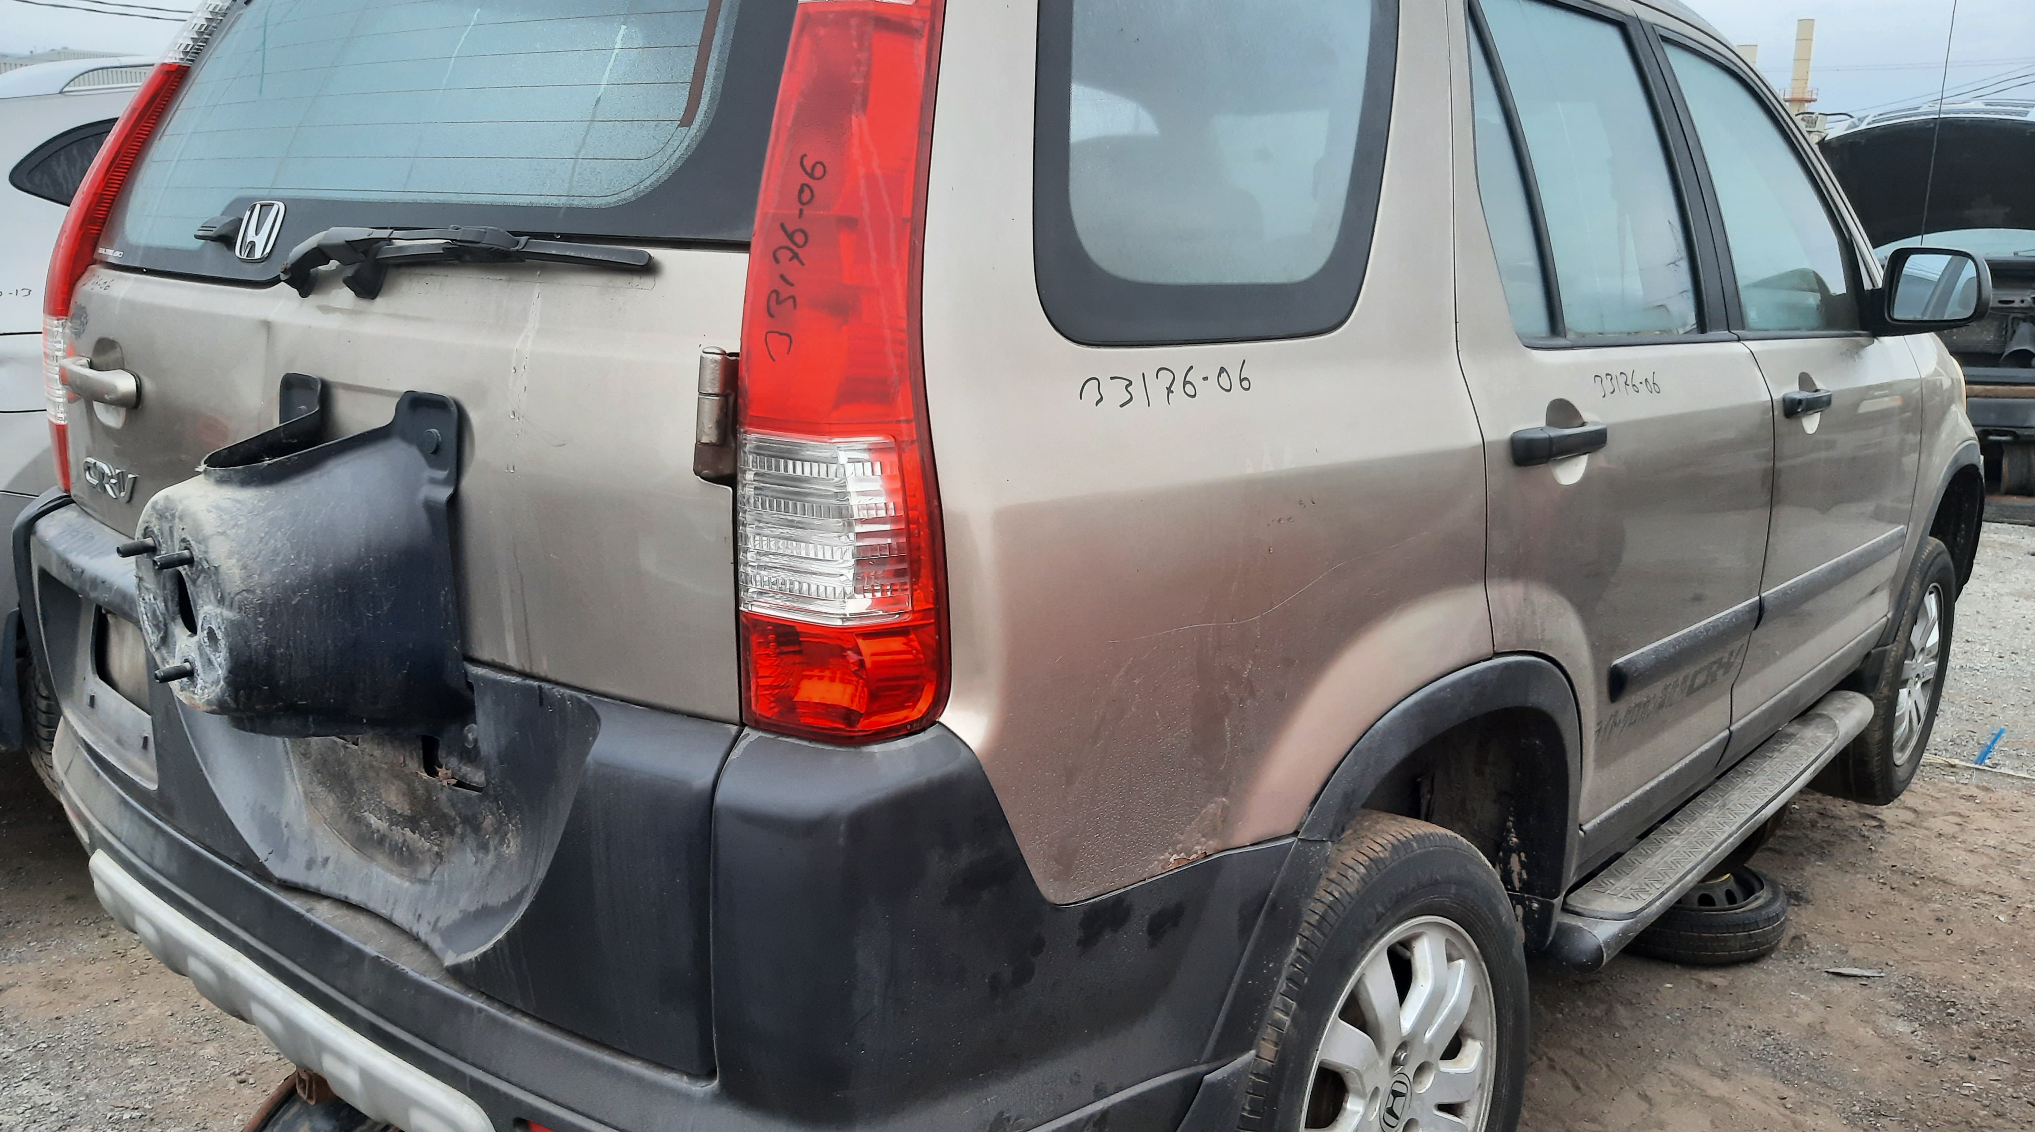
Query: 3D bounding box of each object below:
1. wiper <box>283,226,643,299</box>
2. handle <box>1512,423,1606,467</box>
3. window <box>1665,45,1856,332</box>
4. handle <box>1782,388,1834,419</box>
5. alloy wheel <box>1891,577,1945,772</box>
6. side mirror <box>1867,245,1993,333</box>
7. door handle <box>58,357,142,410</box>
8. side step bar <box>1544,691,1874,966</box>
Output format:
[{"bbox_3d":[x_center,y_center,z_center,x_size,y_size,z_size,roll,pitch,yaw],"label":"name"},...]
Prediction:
[{"bbox_3d":[-0.476,-0.247,1.256,0.500,0.070,0.070,8,13,35],"label":"wiper"},{"bbox_3d":[0.615,-0.138,1.750,0.052,0.046,0.235,12,16,40],"label":"handle"},{"bbox_3d":[1.320,-0.623,2.636,0.060,0.430,0.870,-10,1,42],"label":"window"},{"bbox_3d":[1.271,-0.260,2.453,0.050,0.040,0.210,12,15,39],"label":"handle"},{"bbox_3d":[2.114,0.250,3.698,0.140,0.440,0.440,12,15,39],"label":"alloy wheel"},{"bbox_3d":[1.784,-0.535,2.969,0.200,0.160,0.120,12,15,39],"label":"side mirror"},{"bbox_3d":[-1.091,-0.217,1.807,0.205,0.052,0.052,12,16,40],"label":"door handle"},{"bbox_3d":[1.255,0.437,2.732,0.170,0.080,1.580,12,16,40],"label":"side step bar"}]

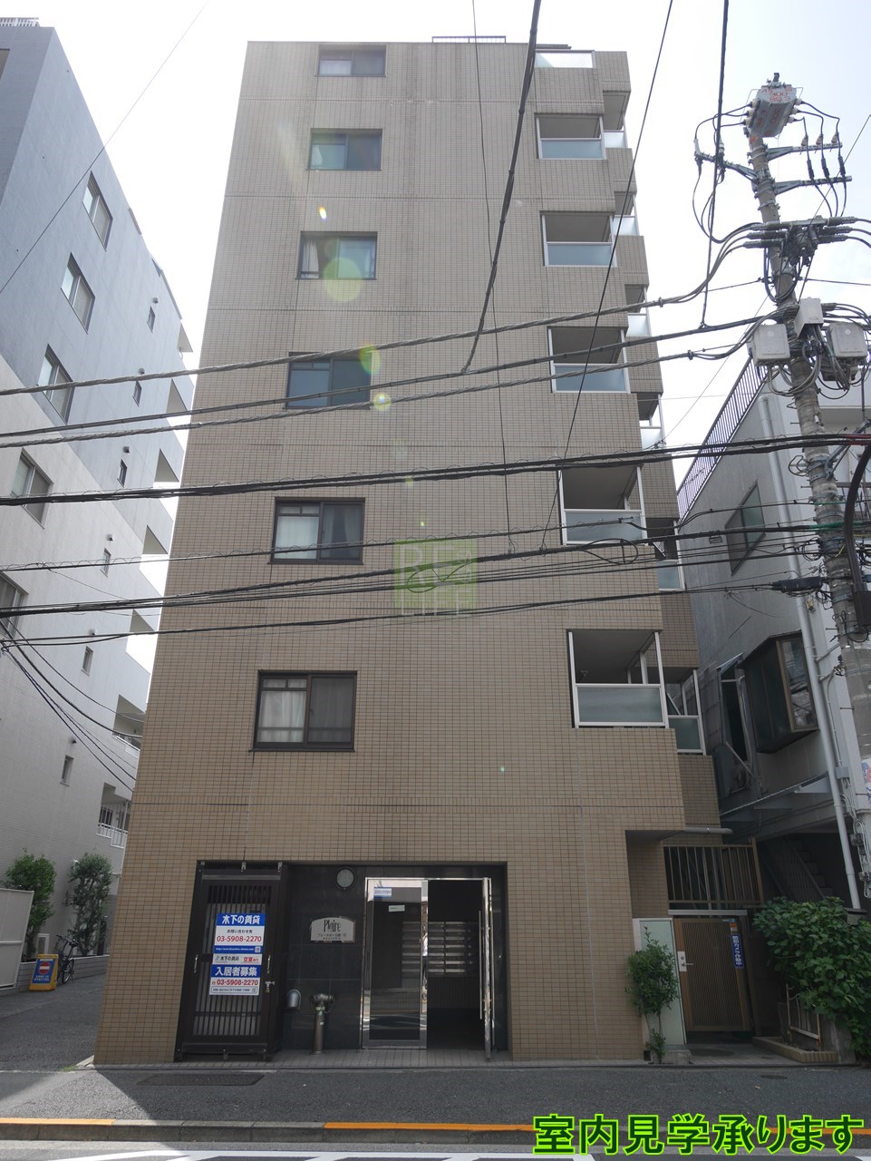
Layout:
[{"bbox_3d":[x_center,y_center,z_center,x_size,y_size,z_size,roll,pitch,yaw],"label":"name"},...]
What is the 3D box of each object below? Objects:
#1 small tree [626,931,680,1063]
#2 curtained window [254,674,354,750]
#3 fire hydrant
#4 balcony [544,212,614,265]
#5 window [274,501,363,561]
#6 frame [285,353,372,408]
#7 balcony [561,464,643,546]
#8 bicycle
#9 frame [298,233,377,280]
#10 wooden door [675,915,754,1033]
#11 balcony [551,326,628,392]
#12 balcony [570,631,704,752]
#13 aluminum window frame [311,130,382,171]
[{"bbox_3d":[2.595,4.928,9.583,0.640,1.430,0.560,0,-23,0],"label":"small tree"},{"bbox_3d":[-1.803,1.816,11.249,1.400,1.120,0.140,0,-23,0],"label":"curtained window"},{"bbox_3d":[-1.468,5.637,10.256,0.310,0.690,0.240,0,-23,0],"label":"fire hydrant"},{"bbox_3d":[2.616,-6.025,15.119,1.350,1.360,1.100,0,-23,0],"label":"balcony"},{"bbox_3d":[-1.786,-0.727,12.367,1.400,1.105,0.160,0,-23,0],"label":"window"},{"bbox_3d":[-1.770,-3.287,13.456,1.405,1.140,0.160,0,-23,0],"label":"frame"},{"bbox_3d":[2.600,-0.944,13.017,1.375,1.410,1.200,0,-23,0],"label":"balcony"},{"bbox_3d":[-8.107,8.333,17.696,0.520,1.000,1.500,4,-24,-8],"label":"bicycle"},{"bbox_3d":[-1.752,-5.798,14.533,1.395,1.135,0.160,0,-23,0],"label":"frame"},{"bbox_3d":[3.815,5.422,11.120,0.910,1.405,0.080,0,-23,0],"label":"wooden door"},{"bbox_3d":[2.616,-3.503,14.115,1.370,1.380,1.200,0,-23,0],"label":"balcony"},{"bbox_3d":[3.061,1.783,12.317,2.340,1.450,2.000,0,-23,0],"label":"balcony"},{"bbox_3d":[-1.732,-8.308,15.613,1.410,1.140,0.130,0,-23,0],"label":"aluminum window frame"}]

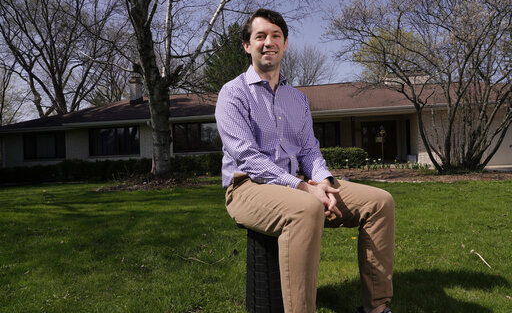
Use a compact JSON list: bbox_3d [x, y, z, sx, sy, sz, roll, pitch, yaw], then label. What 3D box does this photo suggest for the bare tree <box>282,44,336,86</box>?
[{"bbox_3d":[5.100,-6.100,40.000,7.800,14.200,7.800,-1,-1,11],"label":"bare tree"}]

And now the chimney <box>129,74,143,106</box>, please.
[{"bbox_3d":[-7.700,-4.330,21.800,0.560,2.000,0.780,-1,-1,11],"label":"chimney"}]

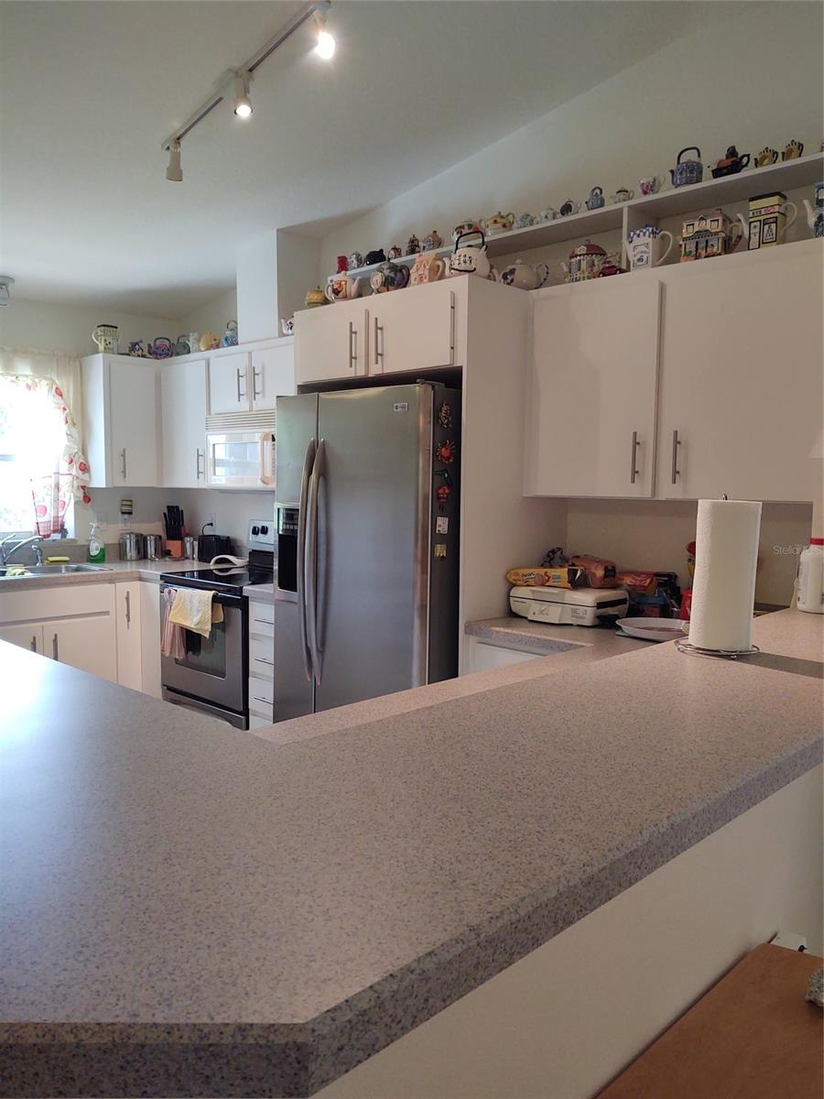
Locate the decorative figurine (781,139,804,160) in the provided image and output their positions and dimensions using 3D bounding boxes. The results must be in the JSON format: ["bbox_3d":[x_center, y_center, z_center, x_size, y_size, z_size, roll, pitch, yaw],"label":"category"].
[{"bbox_3d":[1.194,-1.240,2.692,0.075,0.091,0.048,5,6,44],"label":"decorative figurine"}]

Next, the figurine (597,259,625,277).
[{"bbox_3d":[0.712,-0.994,3.048,0.105,0.072,0.050,5,6,43],"label":"figurine"}]

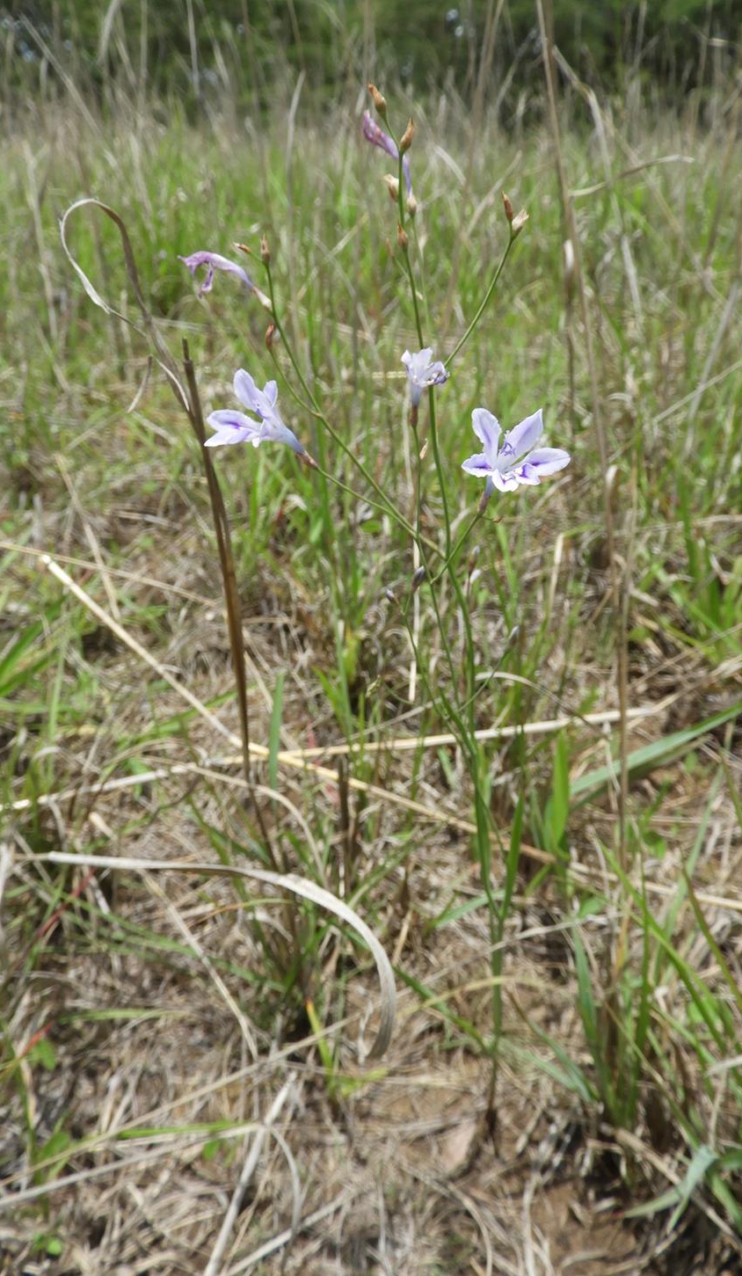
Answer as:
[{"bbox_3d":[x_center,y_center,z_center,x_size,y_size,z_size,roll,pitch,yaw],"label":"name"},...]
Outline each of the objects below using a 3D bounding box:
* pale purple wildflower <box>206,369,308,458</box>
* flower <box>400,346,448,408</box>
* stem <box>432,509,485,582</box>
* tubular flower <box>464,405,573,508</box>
[{"bbox_3d":[-0.031,-0.062,0.242,0.025,0.021,0.022,-15,34,-24],"label":"pale purple wildflower"},{"bbox_3d":[0.015,-0.072,0.245,0.013,0.014,0.011,-14,34,-21],"label":"flower"},{"bbox_3d":[0.024,-0.025,0.241,0.015,0.019,0.008,0,31,0],"label":"stem"},{"bbox_3d":[0.038,-0.049,0.238,0.028,0.022,0.021,-8,32,-13],"label":"tubular flower"}]

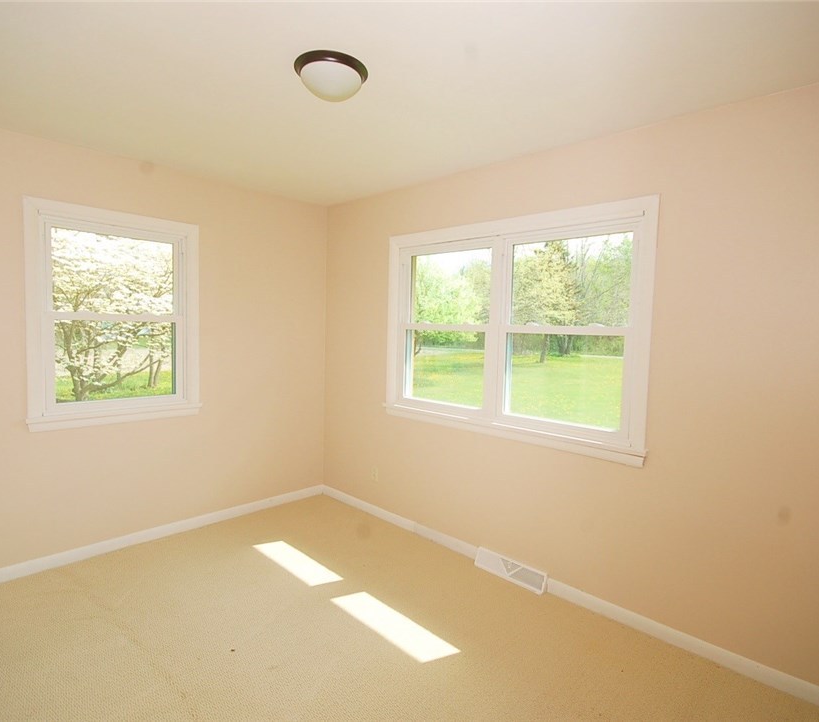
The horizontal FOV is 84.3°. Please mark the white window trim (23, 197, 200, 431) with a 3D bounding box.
[{"bbox_3d":[-1.785,-0.259,2.808,0.920,1.292,0.085,-2,6,-44],"label":"white window trim"}]

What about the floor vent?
[{"bbox_3d":[0.599,1.233,2.690,0.454,0.116,0.070,5,6,42],"label":"floor vent"}]

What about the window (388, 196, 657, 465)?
[{"bbox_3d":[0.510,-0.192,2.749,1.773,1.292,0.085,5,6,42],"label":"window"}]

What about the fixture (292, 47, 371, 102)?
[{"bbox_3d":[-0.301,-1.064,1.741,0.280,0.108,0.280,2,4,0],"label":"fixture"}]

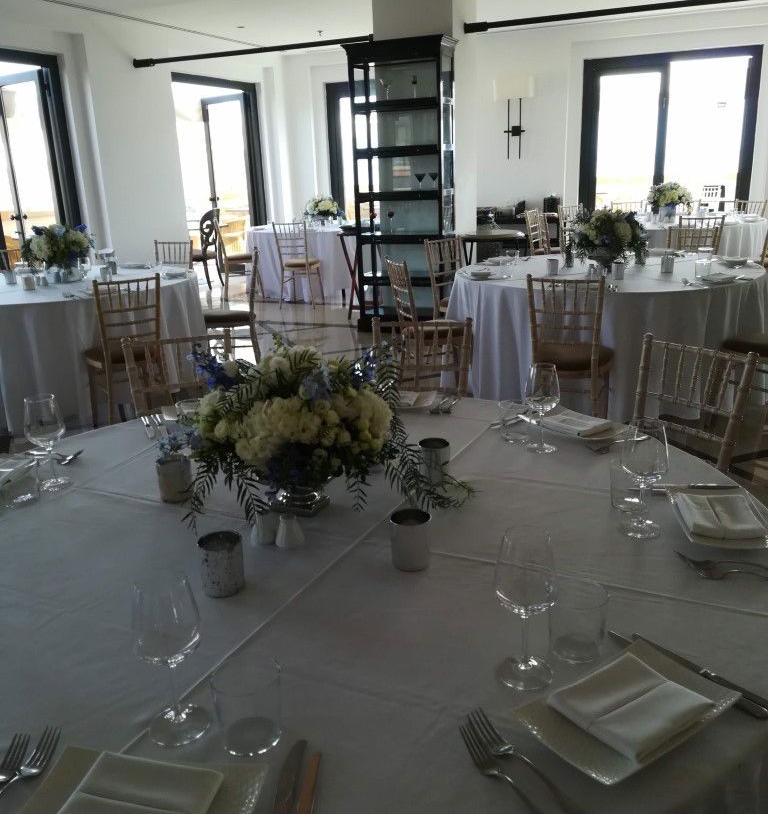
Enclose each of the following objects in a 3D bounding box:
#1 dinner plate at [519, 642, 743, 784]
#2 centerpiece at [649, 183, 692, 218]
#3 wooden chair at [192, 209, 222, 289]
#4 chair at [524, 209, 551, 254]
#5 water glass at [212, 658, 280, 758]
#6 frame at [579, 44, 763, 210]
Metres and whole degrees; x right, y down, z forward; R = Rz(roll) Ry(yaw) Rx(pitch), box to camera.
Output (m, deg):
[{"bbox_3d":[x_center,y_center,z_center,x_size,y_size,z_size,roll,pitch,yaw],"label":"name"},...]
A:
[{"bbox_3d":[0.317,0.391,1.006,0.250,0.024,0.163,-15,22,-35],"label":"dinner plate"},{"bbox_3d":[3.031,-2.160,8.127,0.460,0.390,0.460,6,19,23],"label":"centerpiece"},{"bbox_3d":[-2.382,-2.043,10.014,0.520,0.980,0.470,6,19,24],"label":"wooden chair"},{"bbox_3d":[1.845,-1.771,8.685,0.430,0.900,0.400,7,20,28],"label":"chair"},{"bbox_3d":[-0.171,0.378,0.974,0.085,0.090,0.085,-2,17,0],"label":"water glass"},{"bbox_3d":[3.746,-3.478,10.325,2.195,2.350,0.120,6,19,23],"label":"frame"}]

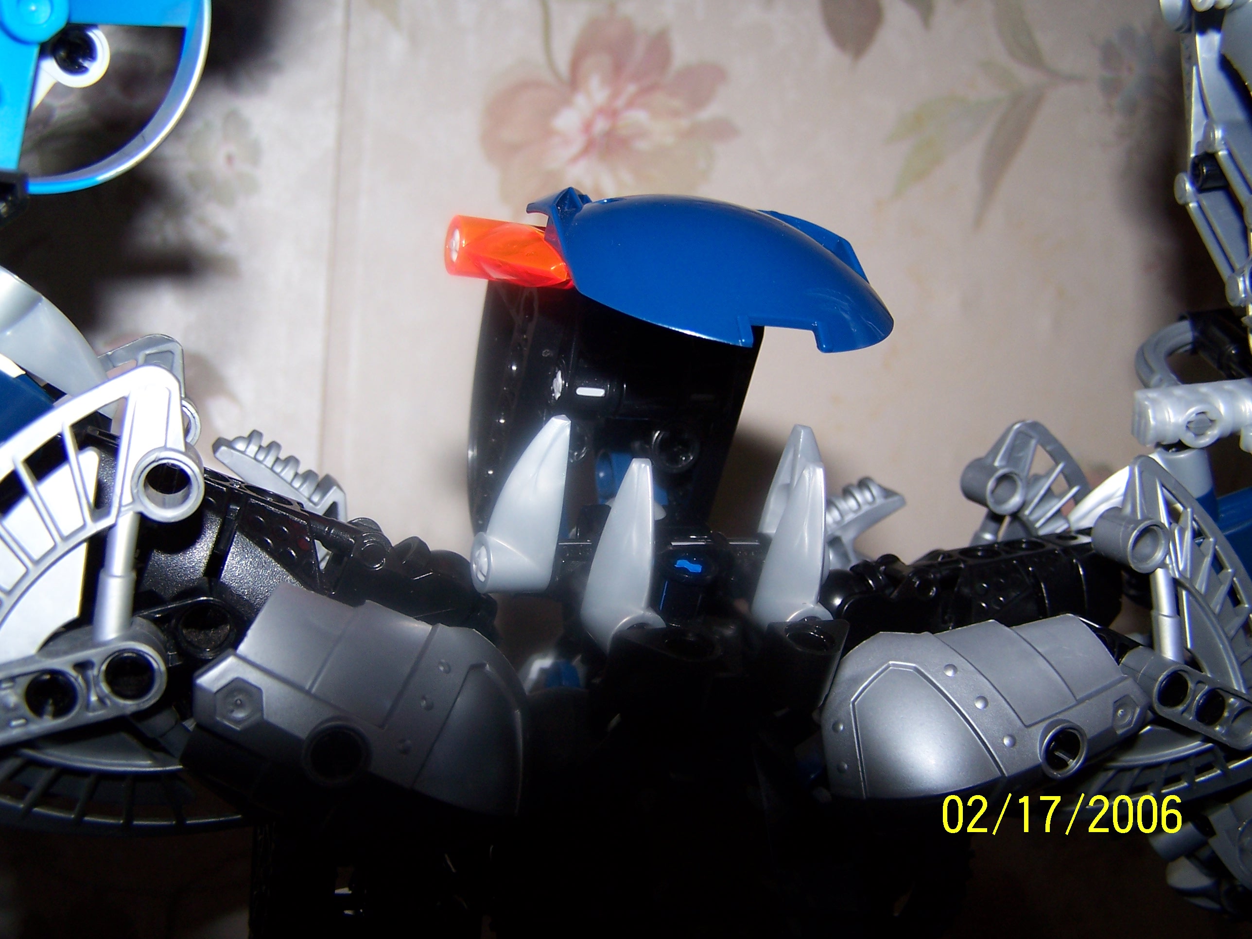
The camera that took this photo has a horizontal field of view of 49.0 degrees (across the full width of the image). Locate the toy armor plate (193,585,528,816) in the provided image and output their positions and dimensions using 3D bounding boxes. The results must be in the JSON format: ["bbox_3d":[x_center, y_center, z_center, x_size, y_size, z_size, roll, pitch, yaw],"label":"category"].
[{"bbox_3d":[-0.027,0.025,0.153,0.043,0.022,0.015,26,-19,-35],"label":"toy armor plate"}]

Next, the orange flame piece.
[{"bbox_3d":[-0.015,-0.026,0.168,0.008,0.008,0.022,5,13,-27],"label":"orange flame piece"}]

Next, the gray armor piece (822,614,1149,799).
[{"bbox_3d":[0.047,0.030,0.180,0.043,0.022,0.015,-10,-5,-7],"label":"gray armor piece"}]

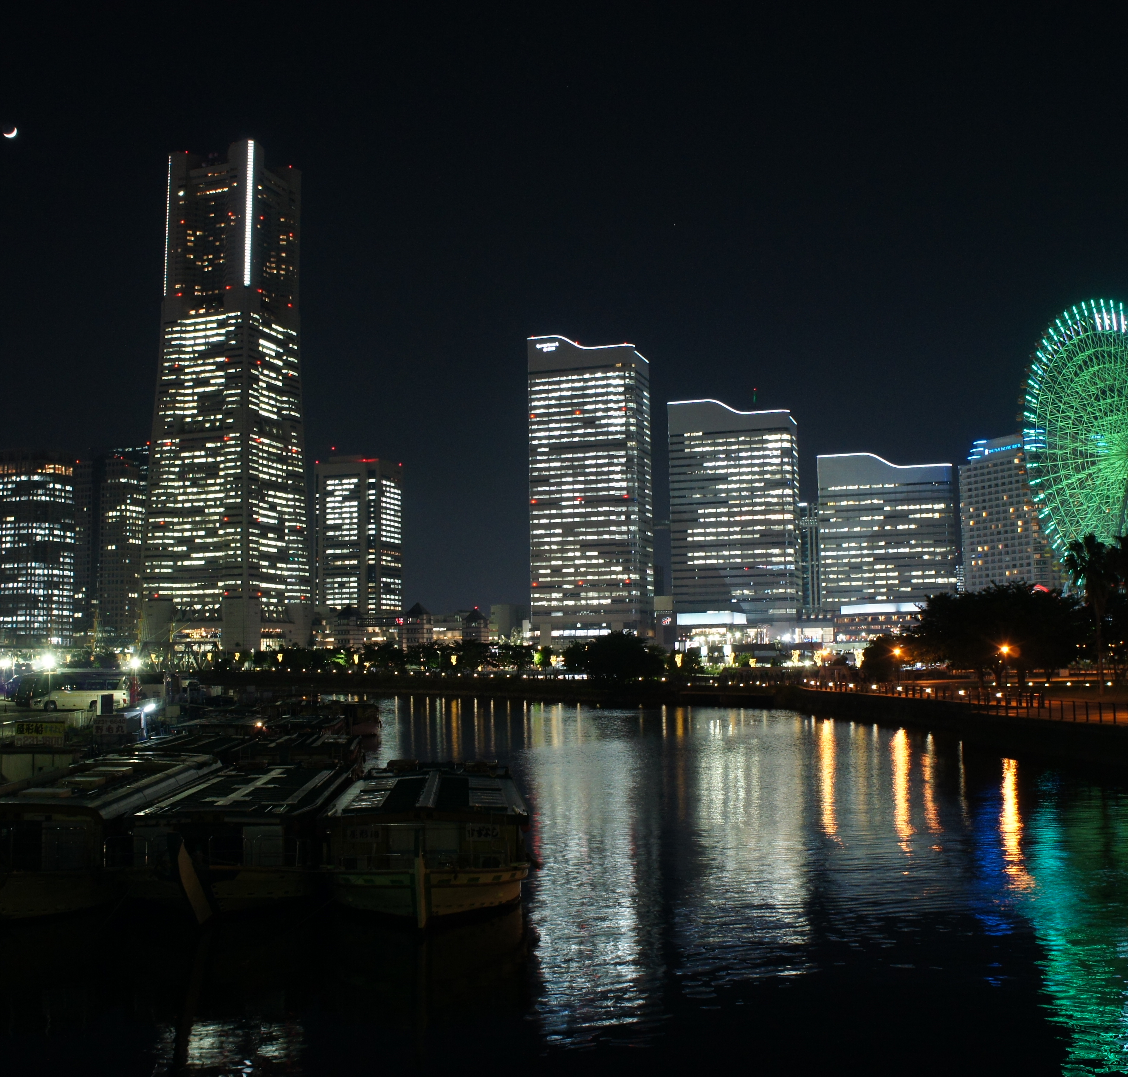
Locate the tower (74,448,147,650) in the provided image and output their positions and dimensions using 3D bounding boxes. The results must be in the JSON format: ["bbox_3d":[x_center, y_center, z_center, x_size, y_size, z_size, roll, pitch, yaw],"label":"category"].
[{"bbox_3d":[-305.480,10.140,822.560,41.150,135.000,30.000,-2,-5,16],"label":"tower"}]

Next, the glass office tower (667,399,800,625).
[{"bbox_3d":[97.100,-8.410,692.030,67.370,138.000,39.000,-2,-5,18],"label":"glass office tower"}]

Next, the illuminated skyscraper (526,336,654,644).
[{"bbox_3d":[15.510,-25.330,679.550,61.520,172.000,36.770,-2,-5,18],"label":"illuminated skyscraper"}]

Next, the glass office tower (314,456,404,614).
[{"bbox_3d":[-161.250,12.630,959.730,51.520,149.000,50.880,-2,-5,18],"label":"glass office tower"}]

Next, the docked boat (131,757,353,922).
[{"bbox_3d":[-9.130,8.910,37.190,5.000,3.000,18.000,0,-5,-5],"label":"docked boat"}]

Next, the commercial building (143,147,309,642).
[{"bbox_3d":[-198.770,-80.320,727.460,67.110,296.000,74.520,-2,-5,18],"label":"commercial building"}]

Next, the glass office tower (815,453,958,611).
[{"bbox_3d":[192.090,6.450,712.250,77.250,109.000,39.000,-2,-5,18],"label":"glass office tower"}]

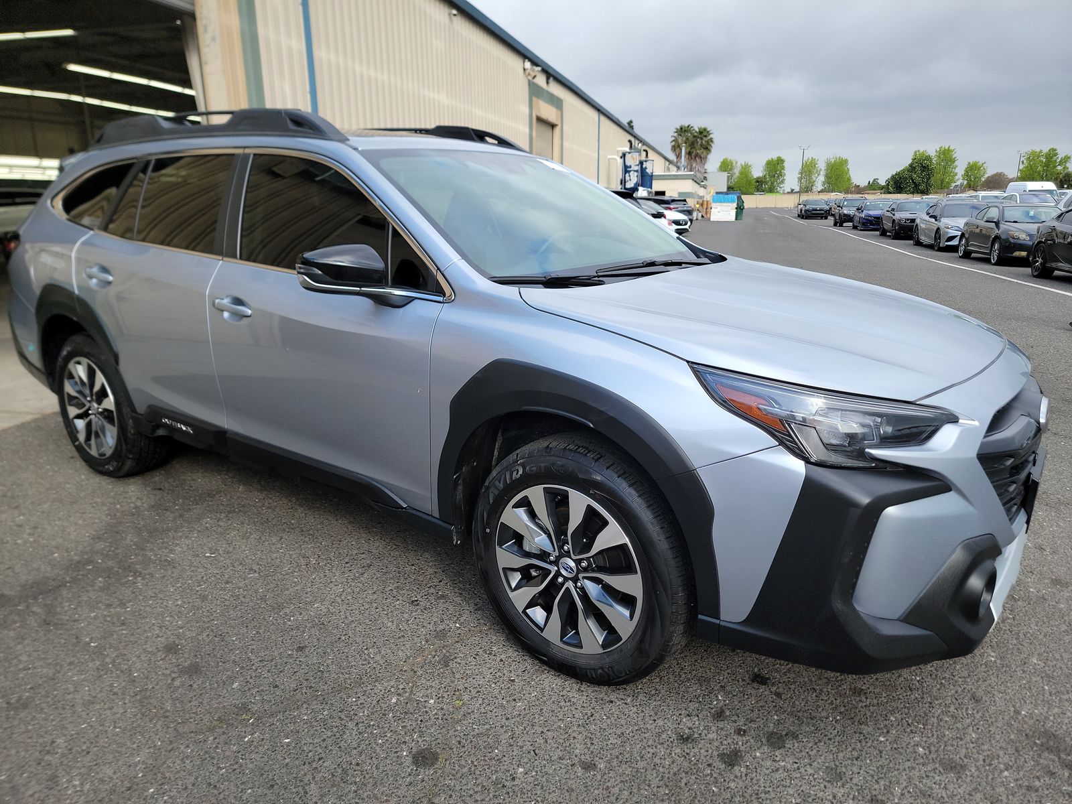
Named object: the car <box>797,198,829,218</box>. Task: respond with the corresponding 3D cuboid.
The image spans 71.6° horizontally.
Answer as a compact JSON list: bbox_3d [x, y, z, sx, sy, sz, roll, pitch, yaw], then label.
[{"bbox_3d":[23.974,-16.575,63.696,1.855,1.690,4.600,3,15,13],"label":"car"}]

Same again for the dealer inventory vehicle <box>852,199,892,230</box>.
[{"bbox_3d":[17.299,-9.449,37.569,1.860,1.450,4.880,5,16,15],"label":"dealer inventory vehicle"}]

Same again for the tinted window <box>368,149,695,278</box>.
[{"bbox_3d":[0.053,-0.765,2.901,0.900,0.110,1.480,41,33,20],"label":"tinted window"}]

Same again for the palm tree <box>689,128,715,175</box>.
[{"bbox_3d":[23.676,-33.510,106.504,3.700,11.352,3.700,0,15,0],"label":"palm tree"}]

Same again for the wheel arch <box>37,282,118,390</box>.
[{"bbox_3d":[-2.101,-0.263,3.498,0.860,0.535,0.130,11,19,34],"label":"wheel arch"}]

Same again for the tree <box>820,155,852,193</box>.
[{"bbox_3d":[54.608,-39.990,135.000,5.460,9.650,5.460,4,16,13],"label":"tree"}]

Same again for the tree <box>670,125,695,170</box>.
[{"bbox_3d":[21.072,-33.615,106.524,3.500,11.503,3.500,0,15,0],"label":"tree"}]

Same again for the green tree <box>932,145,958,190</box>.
[{"bbox_3d":[90.496,-49.902,164.750,5.300,13.080,5.300,0,15,0],"label":"green tree"}]

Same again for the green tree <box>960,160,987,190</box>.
[{"bbox_3d":[79.555,-39.610,135.000,4.720,8.860,4.720,4,16,13],"label":"green tree"}]

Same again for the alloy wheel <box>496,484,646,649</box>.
[{"bbox_3d":[0.133,0.466,2.192,0.495,0.495,0.190,12,19,34],"label":"alloy wheel"}]

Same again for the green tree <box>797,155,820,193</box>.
[{"bbox_3d":[49.589,-39.990,135.000,4.110,9.650,4.110,4,16,13],"label":"green tree"}]

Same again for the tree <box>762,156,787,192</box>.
[{"bbox_3d":[52.187,-48.303,163.083,5.200,11.050,5.200,0,15,0],"label":"tree"}]

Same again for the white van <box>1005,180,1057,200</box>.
[{"bbox_3d":[36.033,-14.528,54.014,2.030,2.720,5.900,4,16,15],"label":"white van"}]

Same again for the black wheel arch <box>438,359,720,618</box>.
[{"bbox_3d":[0.097,0.191,2.006,0.920,0.595,0.130,11,19,34],"label":"black wheel arch"}]

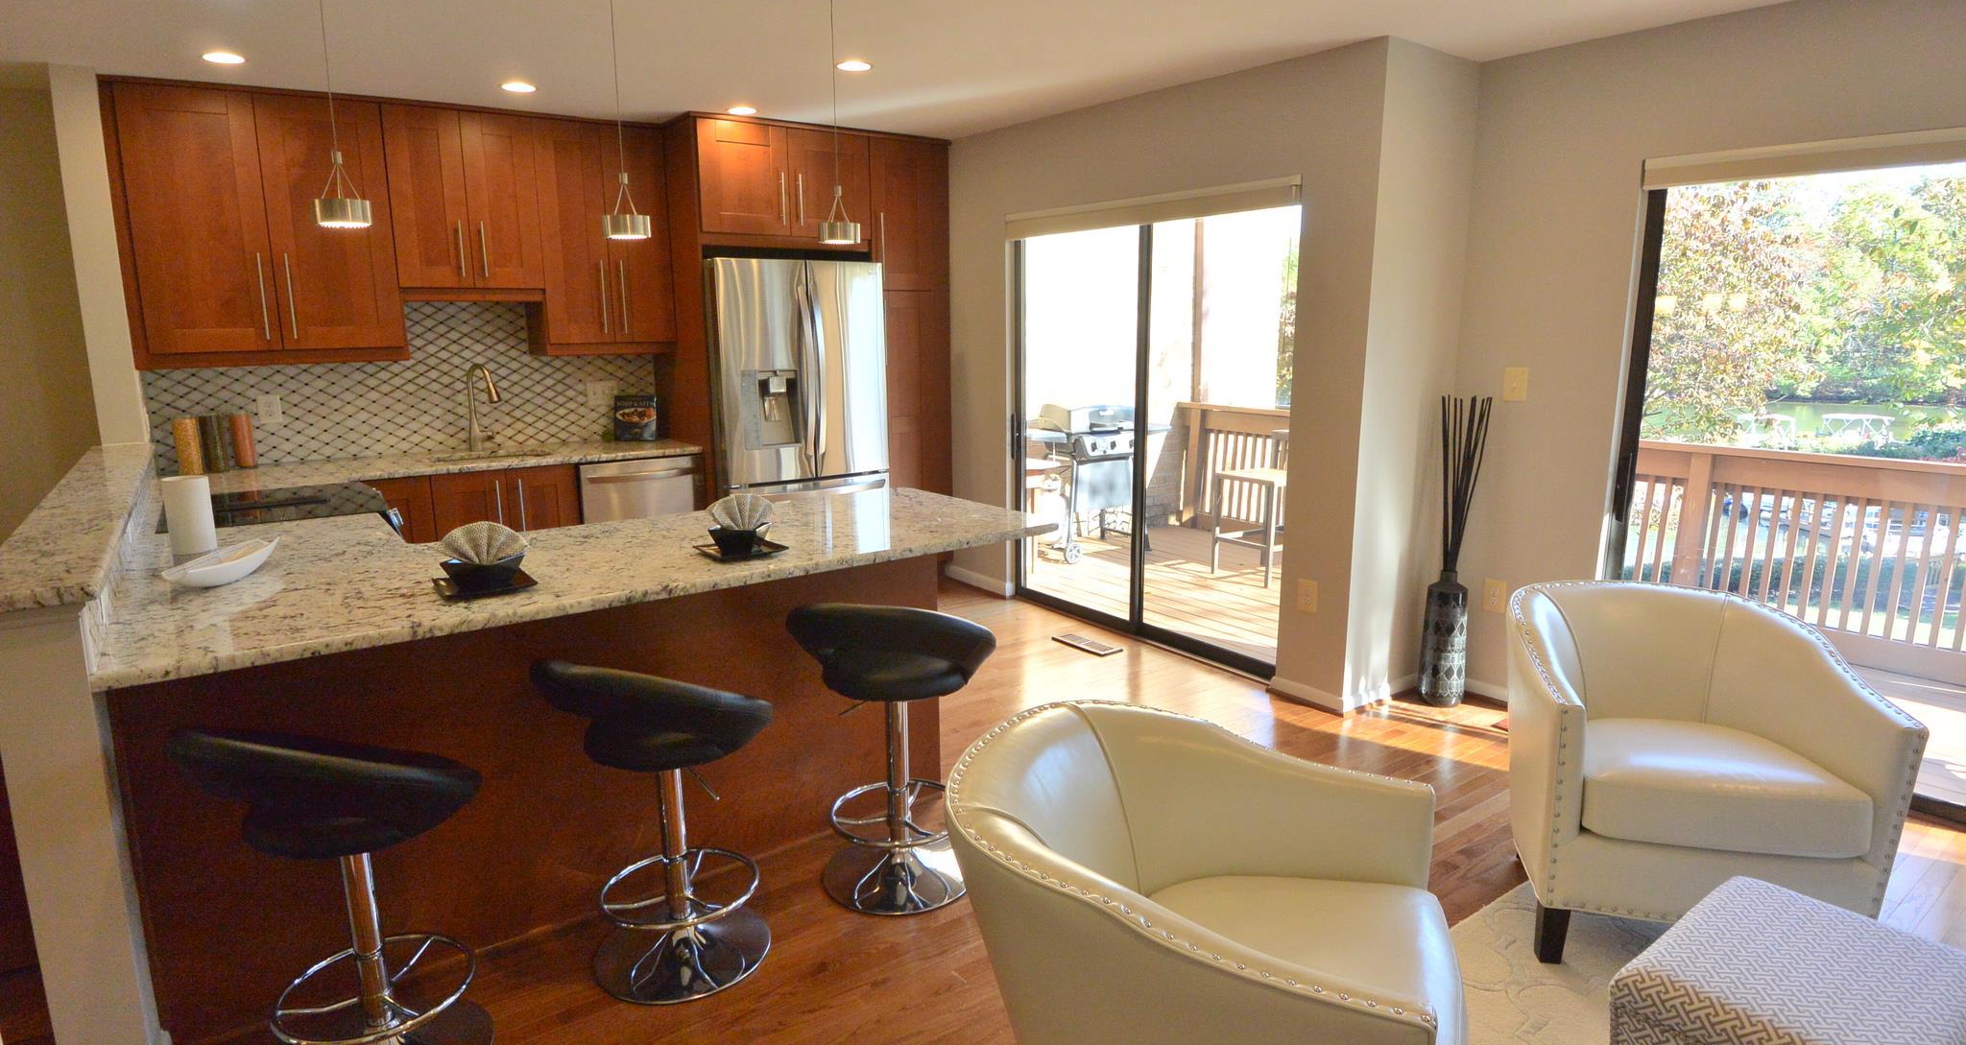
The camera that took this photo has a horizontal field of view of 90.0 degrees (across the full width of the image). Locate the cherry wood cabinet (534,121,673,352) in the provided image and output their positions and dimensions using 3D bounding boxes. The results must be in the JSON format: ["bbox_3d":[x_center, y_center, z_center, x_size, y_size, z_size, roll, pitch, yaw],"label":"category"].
[{"bbox_3d":[-1.877,-1.366,4.798,0.610,1.075,0.340,-8,14,-35],"label":"cherry wood cabinet"}]

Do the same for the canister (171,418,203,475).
[{"bbox_3d":[-3.226,-0.307,3.990,0.082,0.222,0.082,-8,14,-37],"label":"canister"}]

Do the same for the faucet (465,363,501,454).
[{"bbox_3d":[-2.353,-0.534,4.622,0.230,0.415,0.110,9,14,36],"label":"faucet"}]

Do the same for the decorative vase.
[{"bbox_3d":[1.847,0.465,3.929,0.165,0.545,0.165,-8,14,-35],"label":"decorative vase"}]

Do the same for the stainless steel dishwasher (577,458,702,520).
[{"bbox_3d":[-1.851,0.053,5.216,0.601,0.848,0.616,-8,14,-33],"label":"stainless steel dishwasher"}]

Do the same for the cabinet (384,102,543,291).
[{"bbox_3d":[-2.482,-1.499,4.682,0.616,0.773,0.384,-8,14,-33],"label":"cabinet"}]

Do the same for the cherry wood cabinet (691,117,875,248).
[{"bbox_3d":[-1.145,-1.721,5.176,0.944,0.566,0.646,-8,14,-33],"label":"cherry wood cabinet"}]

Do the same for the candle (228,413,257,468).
[{"bbox_3d":[-3.160,-0.345,4.207,0.078,0.225,0.078,-8,14,-35],"label":"candle"}]

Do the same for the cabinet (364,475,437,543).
[{"bbox_3d":[-2.756,0.177,4.641,0.303,0.853,0.626,-8,14,-33],"label":"cabinet"}]

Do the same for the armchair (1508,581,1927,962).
[{"bbox_3d":[1.717,0.605,2.523,0.697,0.773,0.707,2,12,13],"label":"armchair"}]

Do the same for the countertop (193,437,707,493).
[{"bbox_3d":[-2.389,-0.268,4.444,2.130,0.040,0.655,-8,14,-35],"label":"countertop"}]

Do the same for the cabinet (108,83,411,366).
[{"bbox_3d":[-2.956,-1.198,4.062,0.940,1.075,0.340,-8,14,-35],"label":"cabinet"}]

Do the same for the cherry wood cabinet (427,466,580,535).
[{"bbox_3d":[-2.372,0.121,4.898,0.616,0.853,0.626,-8,14,-33],"label":"cherry wood cabinet"}]

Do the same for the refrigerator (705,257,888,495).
[{"bbox_3d":[-1.070,-0.450,5.277,0.915,1.790,0.770,-8,14,-35],"label":"refrigerator"}]

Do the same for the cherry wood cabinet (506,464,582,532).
[{"bbox_3d":[-2.135,0.094,4.710,0.320,0.790,0.610,-8,14,-35],"label":"cherry wood cabinet"}]

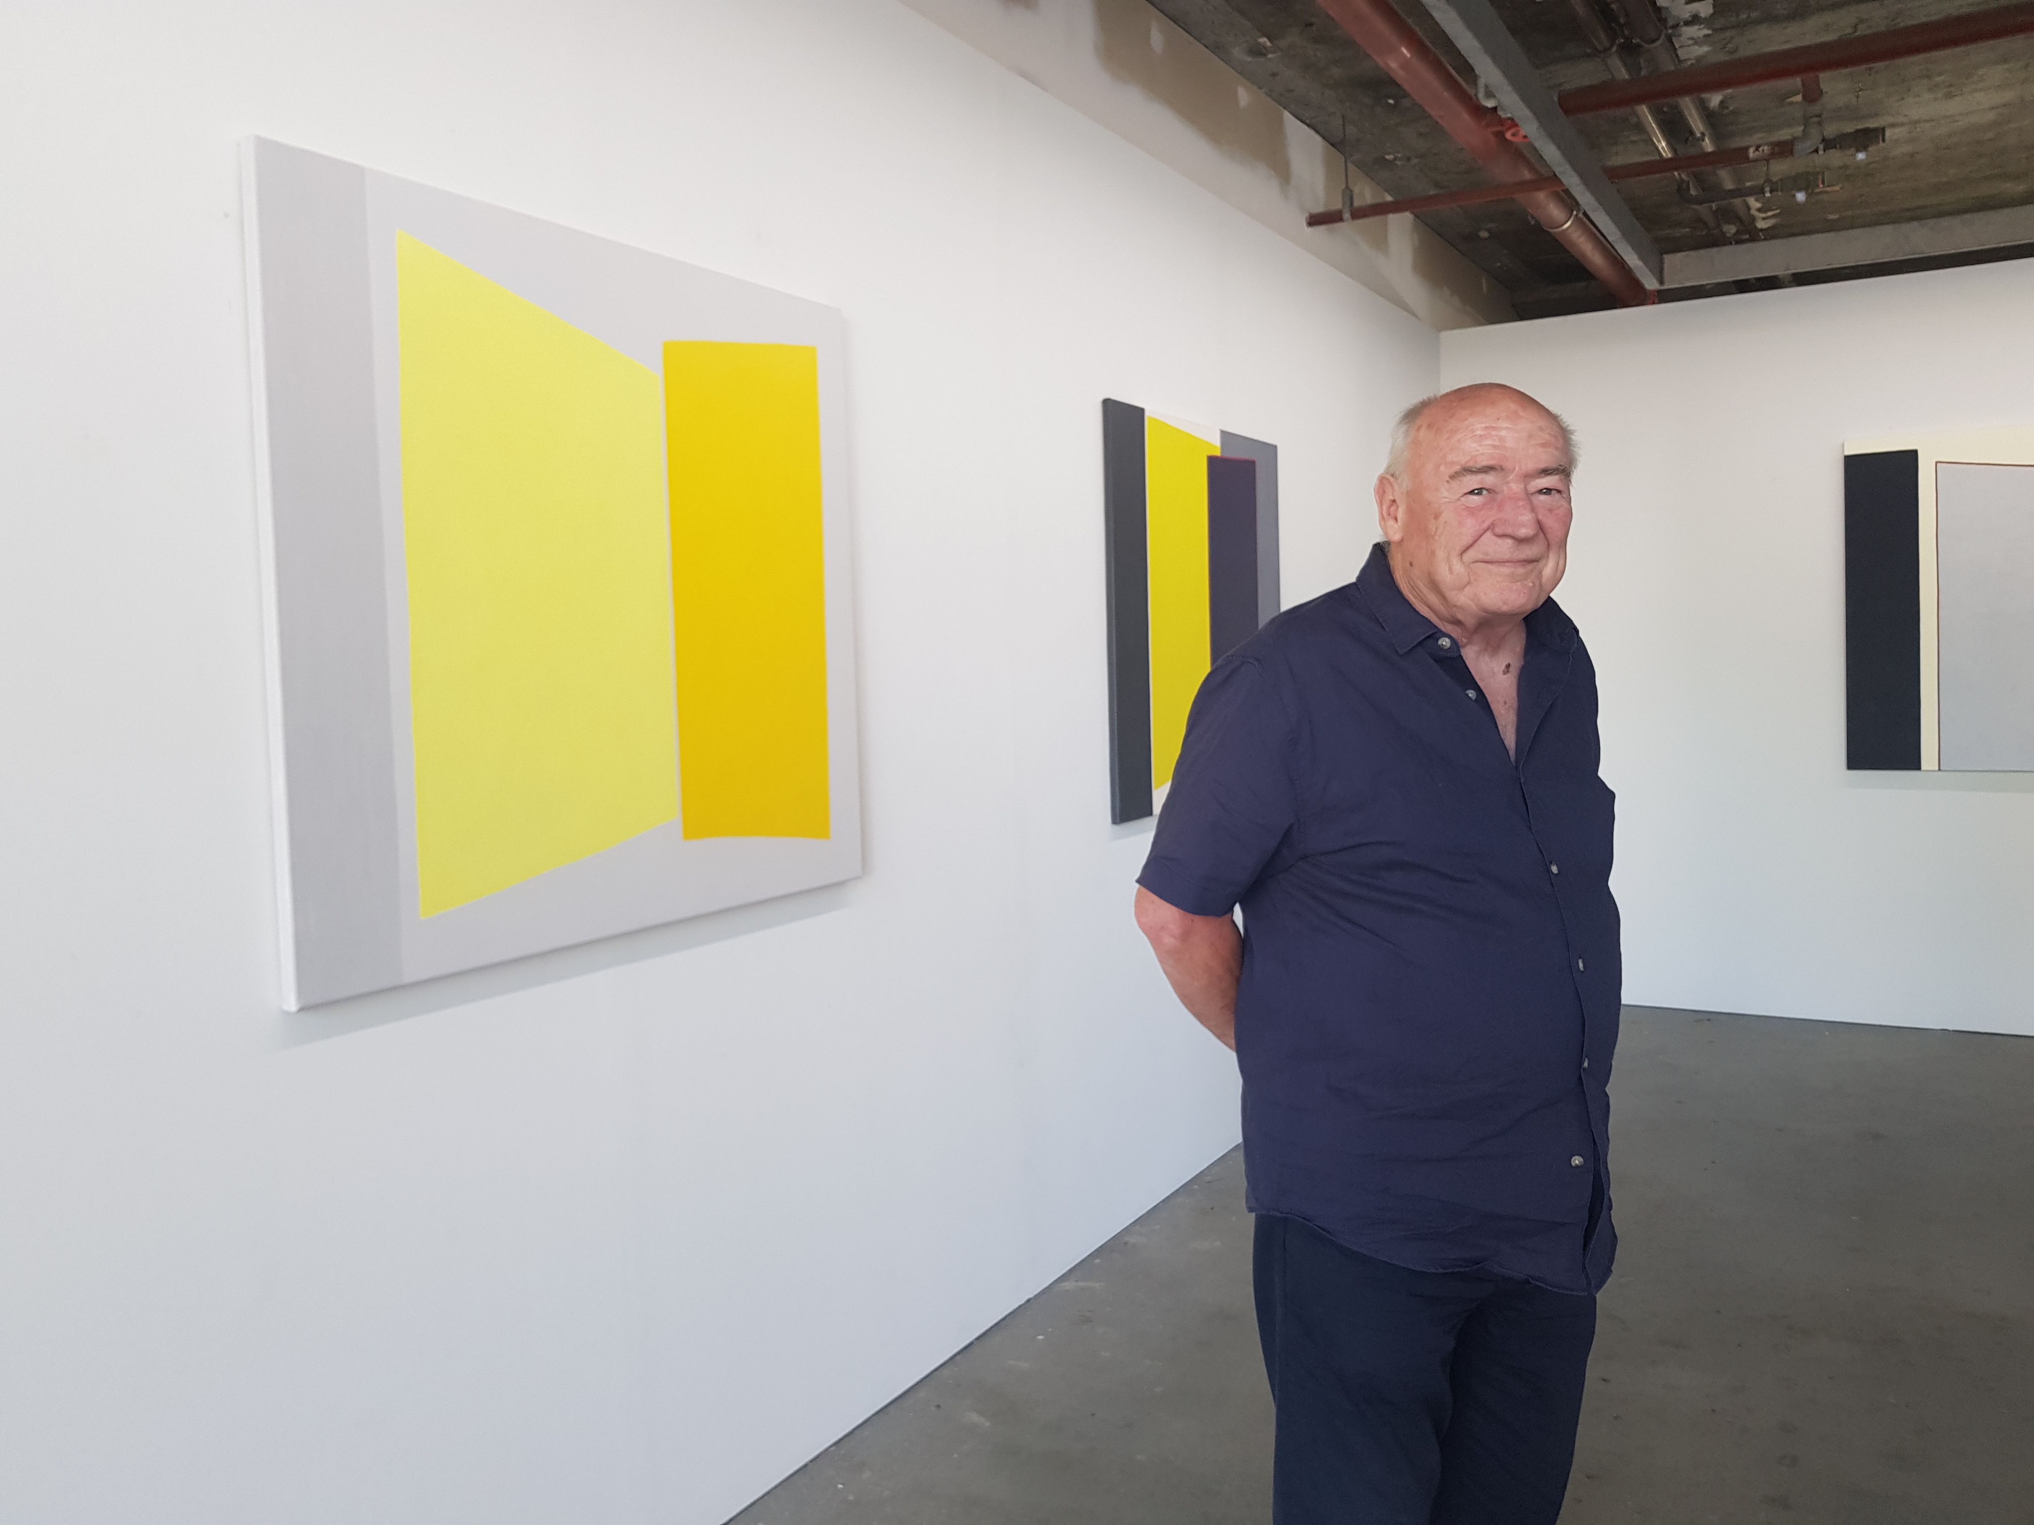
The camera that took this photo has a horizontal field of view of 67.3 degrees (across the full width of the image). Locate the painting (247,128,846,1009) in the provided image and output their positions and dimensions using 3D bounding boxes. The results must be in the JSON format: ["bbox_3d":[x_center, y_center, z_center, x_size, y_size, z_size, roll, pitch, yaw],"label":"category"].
[{"bbox_3d":[-0.607,-0.259,2.319,0.035,1.037,1.135,1,5,31],"label":"painting"}]

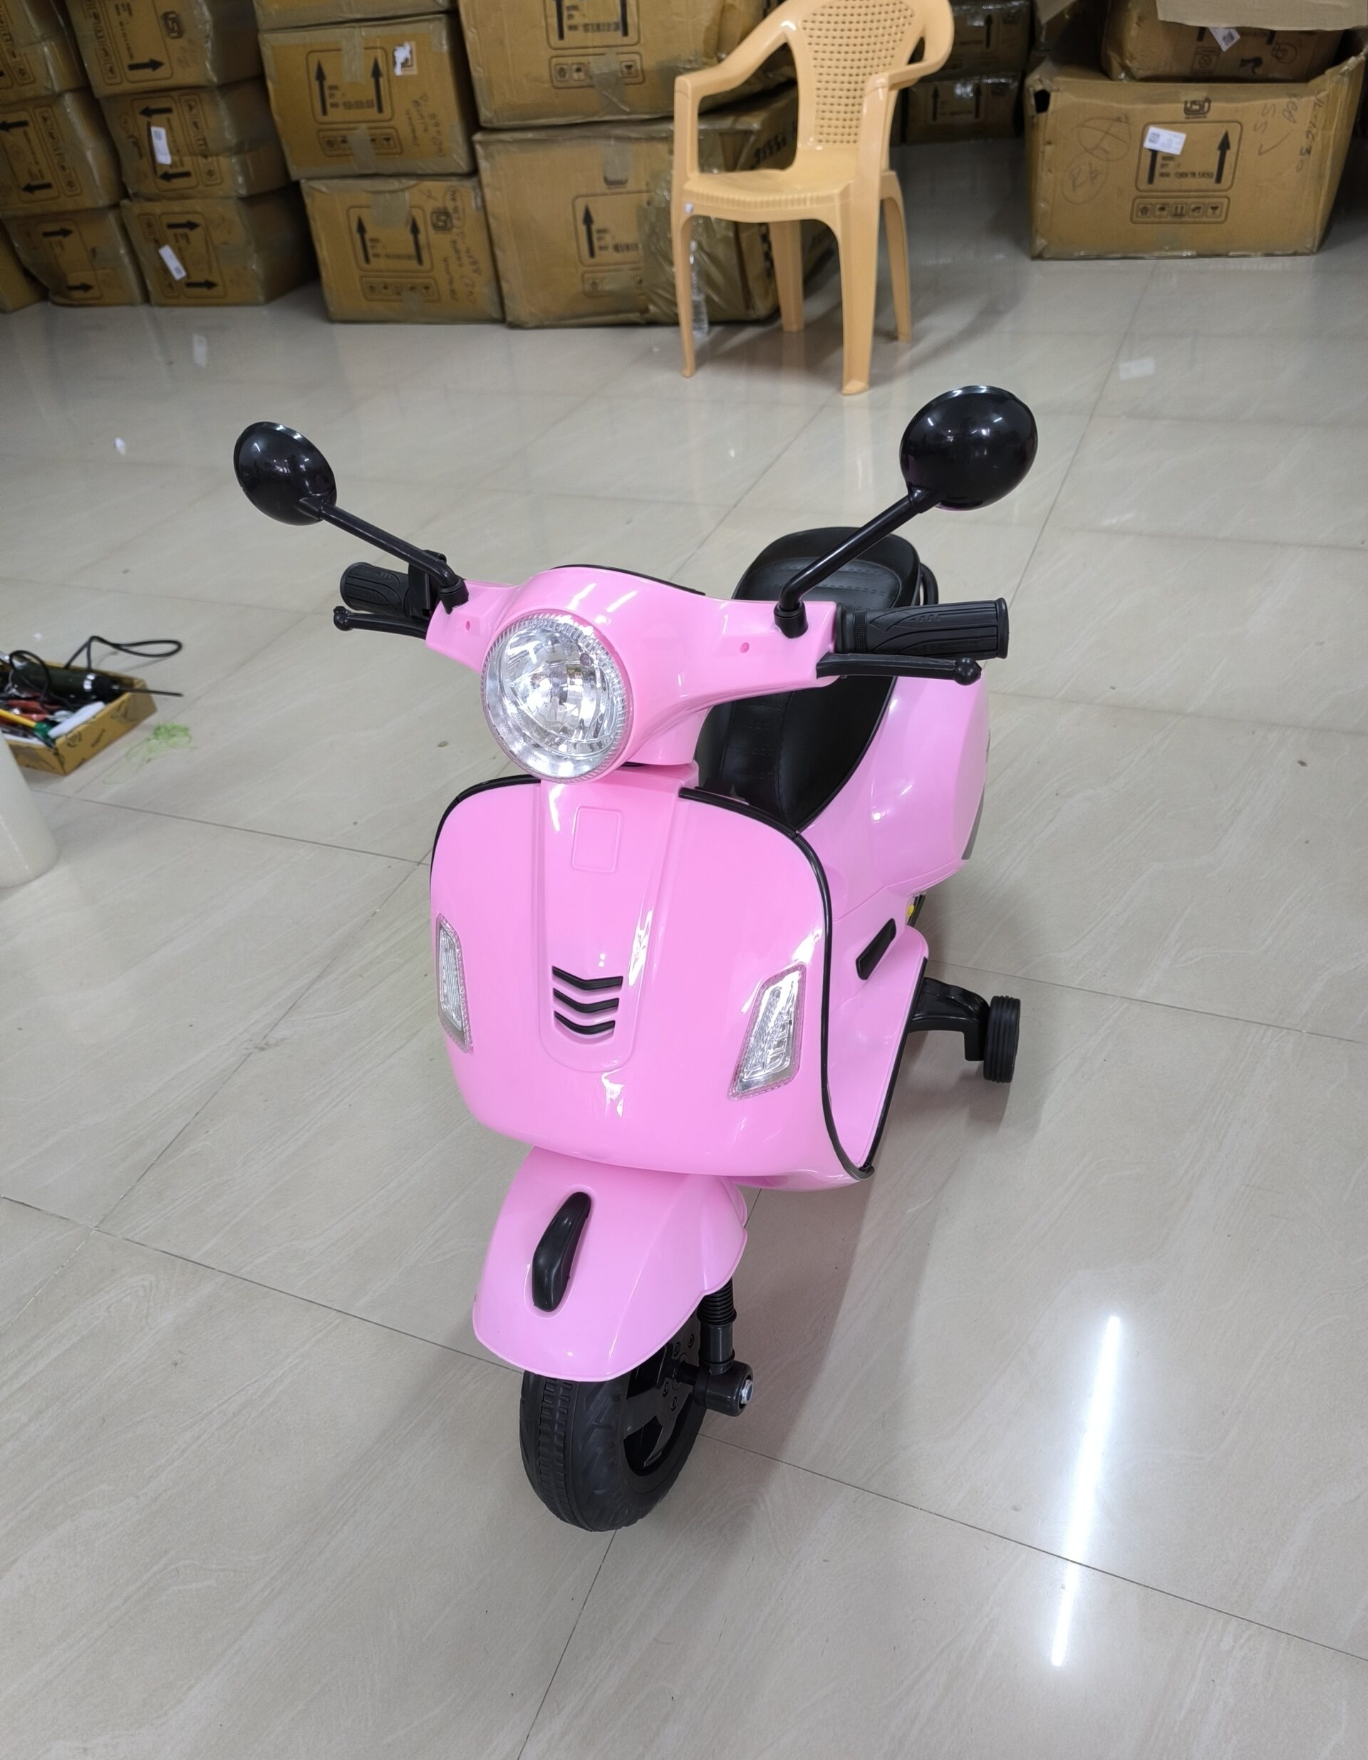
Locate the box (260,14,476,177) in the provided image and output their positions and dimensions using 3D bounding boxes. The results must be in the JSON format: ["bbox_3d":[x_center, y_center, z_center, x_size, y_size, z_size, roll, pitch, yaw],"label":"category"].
[{"bbox_3d":[-0.801,-2.444,3.731,0.615,0.370,0.680,8,41,18],"label":"box"}]

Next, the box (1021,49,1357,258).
[{"bbox_3d":[1.588,-2.345,3.837,0.830,0.475,0.900,8,41,18],"label":"box"}]

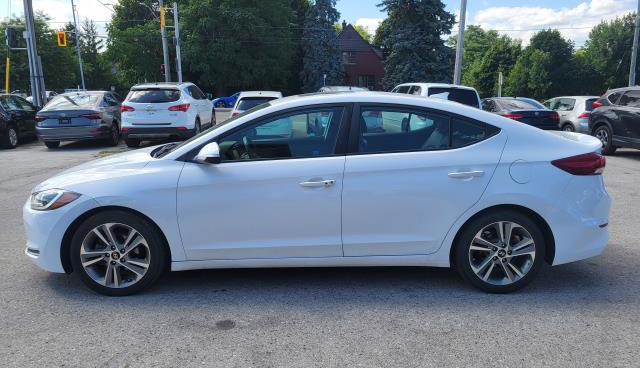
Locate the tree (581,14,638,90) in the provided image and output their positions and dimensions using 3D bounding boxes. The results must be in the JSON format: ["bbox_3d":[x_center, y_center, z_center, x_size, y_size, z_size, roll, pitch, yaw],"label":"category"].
[{"bbox_3d":[26.410,-10.981,43.737,5.400,8.900,5.400,0,10,0],"label":"tree"}]

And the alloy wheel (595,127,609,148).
[{"bbox_3d":[6.972,-1.085,11.721,0.210,0.490,0.490,-1,10,-5],"label":"alloy wheel"}]

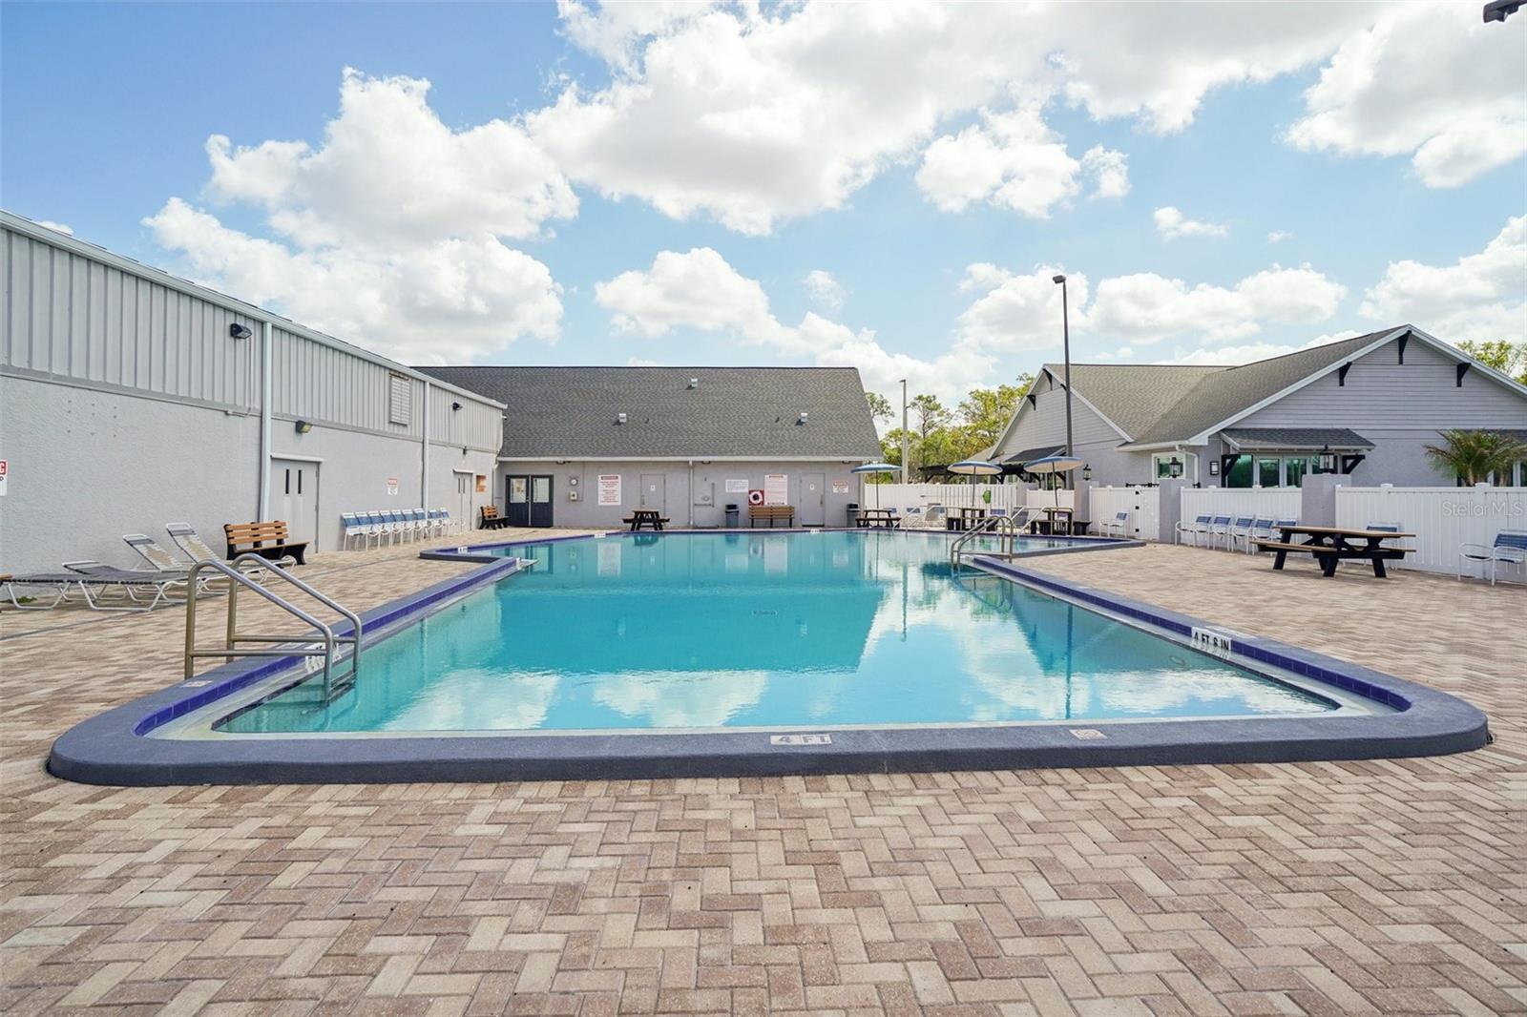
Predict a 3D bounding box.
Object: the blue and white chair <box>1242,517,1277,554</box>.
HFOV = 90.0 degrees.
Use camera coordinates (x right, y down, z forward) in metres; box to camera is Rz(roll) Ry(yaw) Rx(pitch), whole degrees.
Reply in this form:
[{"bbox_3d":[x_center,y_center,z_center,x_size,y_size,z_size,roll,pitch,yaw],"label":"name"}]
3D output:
[{"bbox_3d":[10.980,0.597,17.077,0.680,0.860,0.600,0,1,-3],"label":"blue and white chair"}]

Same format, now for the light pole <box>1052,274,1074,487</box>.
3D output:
[{"bbox_3d":[11.290,-3.958,28.700,0.580,9.580,0.350,-2,1,-22],"label":"light pole"}]

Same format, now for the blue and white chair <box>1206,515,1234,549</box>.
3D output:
[{"bbox_3d":[10.920,0.563,18.637,0.680,0.860,0.600,0,1,-3],"label":"blue and white chair"}]

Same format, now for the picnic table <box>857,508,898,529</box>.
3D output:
[{"bbox_3d":[4.555,0.414,30.200,1.800,0.760,1.800,0,1,0],"label":"picnic table"}]

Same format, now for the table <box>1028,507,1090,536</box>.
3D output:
[{"bbox_3d":[9.720,0.475,25.166,1.880,0.750,1.880,-1,2,-42],"label":"table"}]

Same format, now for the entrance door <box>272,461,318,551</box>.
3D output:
[{"bbox_3d":[-10.070,0.011,16.424,0.100,2.060,1.880,0,1,-3],"label":"entrance door"}]

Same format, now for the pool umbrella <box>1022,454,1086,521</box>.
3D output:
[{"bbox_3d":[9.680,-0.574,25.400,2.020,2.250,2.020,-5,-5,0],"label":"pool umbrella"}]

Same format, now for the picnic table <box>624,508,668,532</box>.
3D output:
[{"bbox_3d":[-4.210,0.427,27.816,1.500,0.730,1.830,0,1,-3],"label":"picnic table"}]

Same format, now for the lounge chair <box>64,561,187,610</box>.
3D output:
[{"bbox_3d":[-7.900,0.973,9.474,1.900,0.450,0.680,0,1,-1],"label":"lounge chair"}]

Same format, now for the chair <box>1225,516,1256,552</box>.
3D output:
[{"bbox_3d":[10.950,0.581,17.797,0.680,0.860,0.600,0,1,-3],"label":"chair"}]

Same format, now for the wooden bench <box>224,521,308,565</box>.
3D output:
[{"bbox_3d":[-9.100,0.686,14.118,0.620,0.810,1.620,0,1,-3],"label":"wooden bench"}]

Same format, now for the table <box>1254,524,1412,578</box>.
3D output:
[{"bbox_3d":[9.740,0.743,12.930,1.690,0.770,2.300,0,1,-2],"label":"table"}]

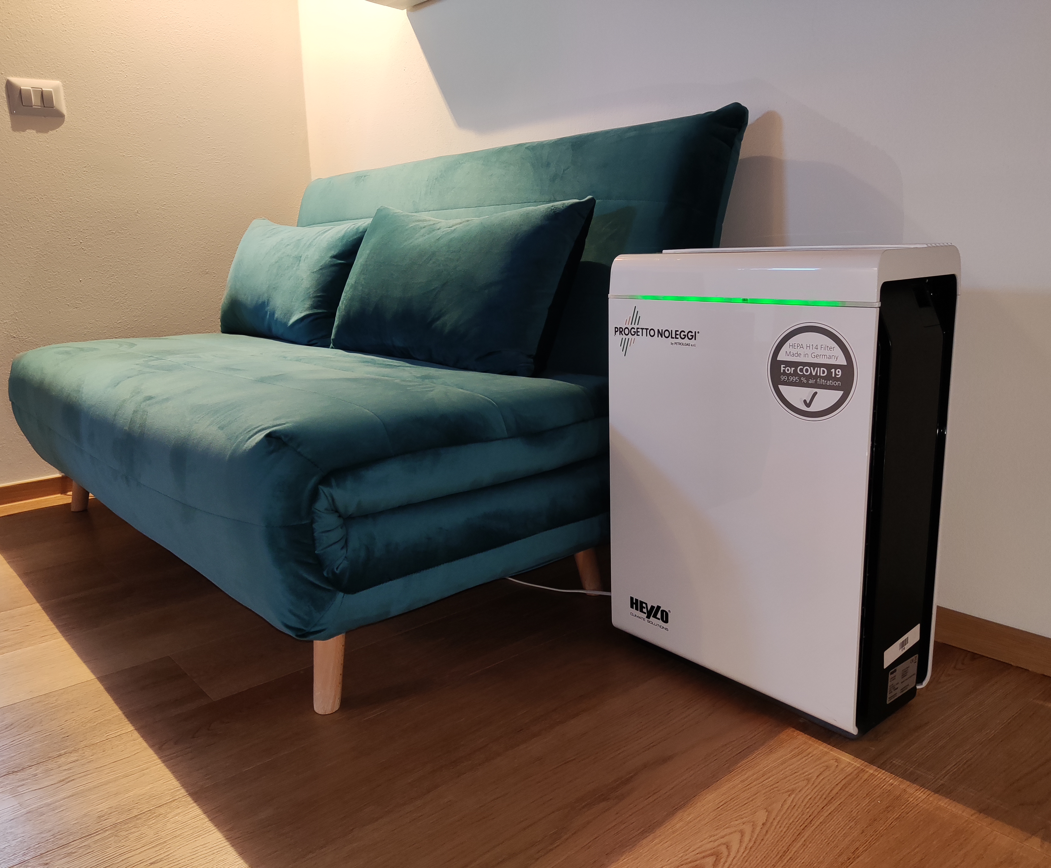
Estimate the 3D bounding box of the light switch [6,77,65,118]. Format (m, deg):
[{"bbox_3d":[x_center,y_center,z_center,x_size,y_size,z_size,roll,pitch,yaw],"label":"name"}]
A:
[{"bbox_3d":[-1.206,-0.827,2.059,0.119,0.084,0.012,-12,16,-39],"label":"light switch"}]

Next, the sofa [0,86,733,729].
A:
[{"bbox_3d":[-0.452,-0.174,1.714,0.867,0.826,1.487,-12,16,-40],"label":"sofa"}]

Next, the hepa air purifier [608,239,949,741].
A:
[{"bbox_3d":[0.338,0.038,1.184,0.197,0.587,0.424,-11,15,-37],"label":"hepa air purifier"}]

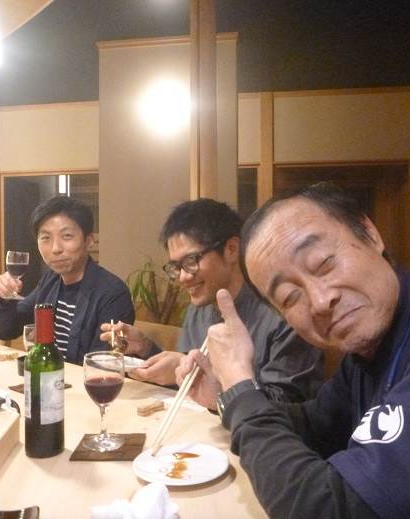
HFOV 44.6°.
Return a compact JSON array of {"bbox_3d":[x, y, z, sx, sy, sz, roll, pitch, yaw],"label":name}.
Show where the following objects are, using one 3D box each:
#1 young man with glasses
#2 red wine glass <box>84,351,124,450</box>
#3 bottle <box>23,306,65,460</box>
[{"bbox_3d":[0.020,0.420,1.190,0.640,1.150,0.540,0,-1,-41],"label":"young man with glasses"},{"bbox_3d":[-0.169,0.227,0.837,0.069,0.148,0.069,0,-1,0],"label":"red wine glass"},{"bbox_3d":[-0.261,0.184,0.810,0.064,0.238,0.064,0,-1,8],"label":"bottle"}]

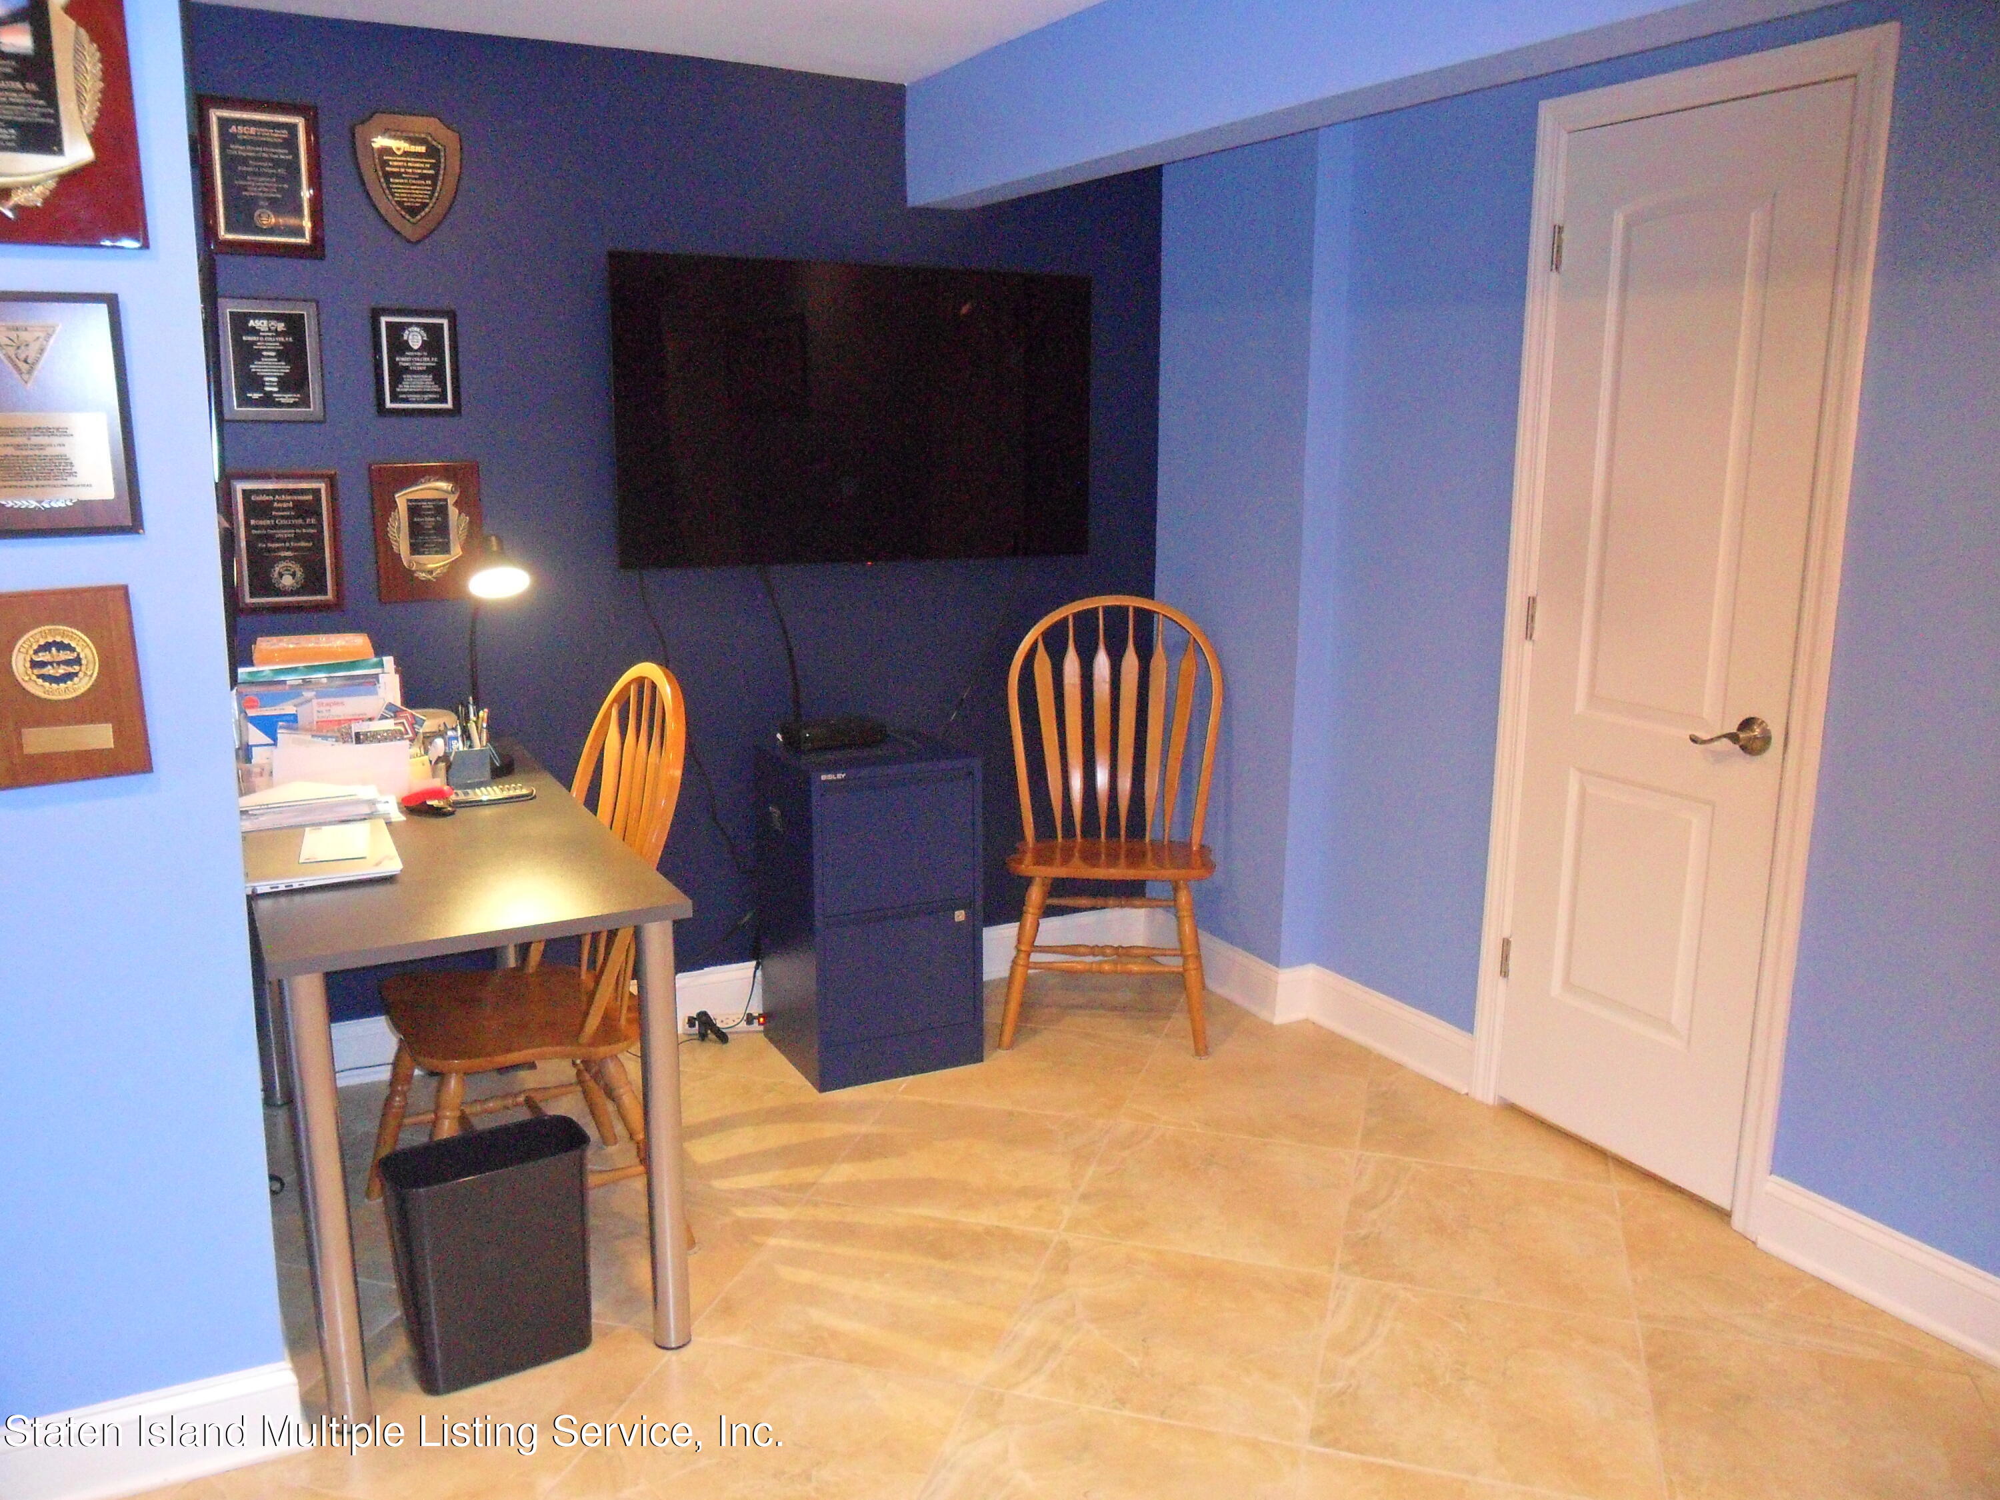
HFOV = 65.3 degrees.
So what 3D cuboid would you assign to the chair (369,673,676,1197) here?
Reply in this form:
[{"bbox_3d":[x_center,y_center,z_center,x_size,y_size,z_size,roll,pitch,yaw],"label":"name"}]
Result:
[{"bbox_3d":[-0.888,0.377,2.863,0.546,1.048,0.536,-6,13,-30],"label":"chair"}]

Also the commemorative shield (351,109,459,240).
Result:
[{"bbox_3d":[-1.240,-1.200,3.288,0.211,0.257,0.022,-5,13,-26],"label":"commemorative shield"}]

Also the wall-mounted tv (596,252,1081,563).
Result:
[{"bbox_3d":[-0.328,-0.810,3.790,1.221,0.698,0.060,-5,13,-26],"label":"wall-mounted tv"}]

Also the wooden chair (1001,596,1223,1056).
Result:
[{"bbox_3d":[0.280,0.165,3.930,0.536,1.053,0.551,1,11,6],"label":"wooden chair"}]

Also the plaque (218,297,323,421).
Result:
[{"bbox_3d":[-1.508,-0.806,3.232,0.186,0.245,0.022,-5,13,-26],"label":"plaque"}]

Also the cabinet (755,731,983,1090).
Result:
[{"bbox_3d":[-0.309,0.364,3.731,0.409,0.733,0.402,-5,13,-26],"label":"cabinet"}]

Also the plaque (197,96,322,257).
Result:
[{"bbox_3d":[-1.493,-1.157,3.169,0.210,0.292,0.022,-5,13,-26],"label":"plaque"}]

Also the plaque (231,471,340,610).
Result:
[{"bbox_3d":[-1.508,-0.441,3.306,0.200,0.286,0.022,-5,13,-26],"label":"plaque"}]

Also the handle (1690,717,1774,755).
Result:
[{"bbox_3d":[1.345,-0.025,2.874,0.065,0.069,0.137,-6,13,-29],"label":"handle"}]

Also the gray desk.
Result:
[{"bbox_3d":[-1.052,0.513,2.981,0.618,0.733,1.310,-5,13,-26],"label":"gray desk"}]

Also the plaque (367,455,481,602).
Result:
[{"bbox_3d":[-1.255,-0.478,3.427,0.220,0.303,0.022,-5,13,-26],"label":"plaque"}]

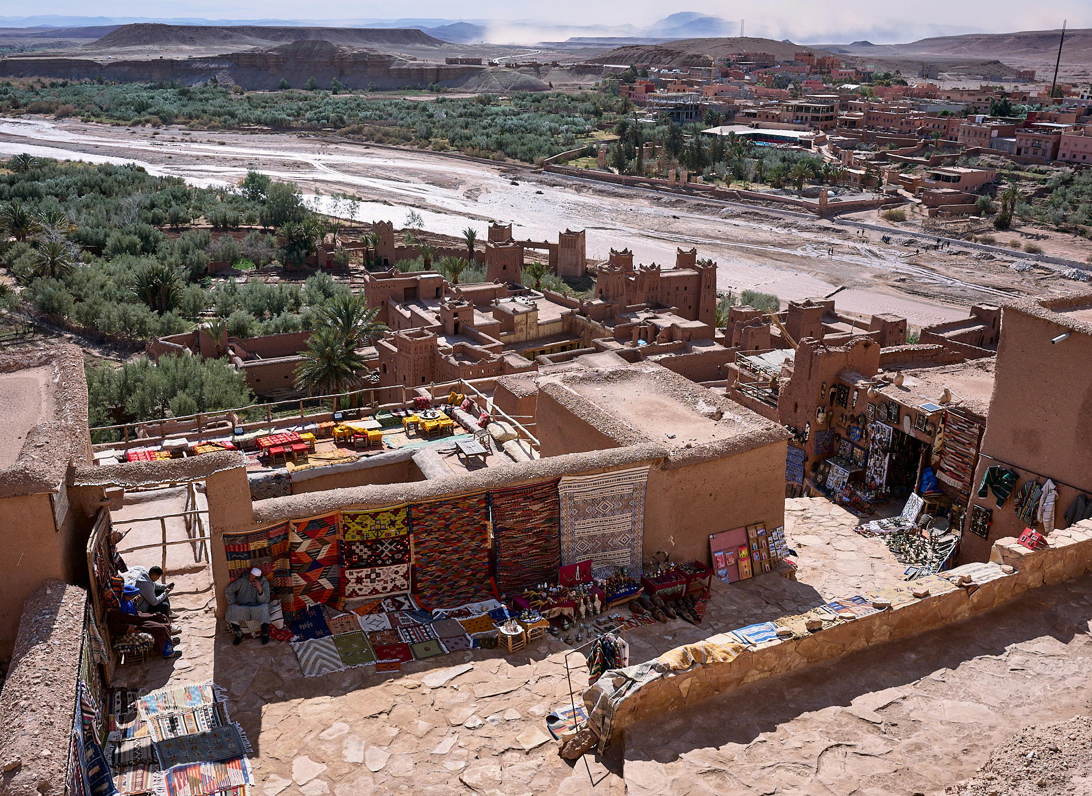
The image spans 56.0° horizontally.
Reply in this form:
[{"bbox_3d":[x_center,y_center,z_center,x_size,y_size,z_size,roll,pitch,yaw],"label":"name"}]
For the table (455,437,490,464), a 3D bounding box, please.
[{"bbox_3d":[-1.996,1.472,27.511,0.570,0.310,0.950,-7,20,-19],"label":"table"}]

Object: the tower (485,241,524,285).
[{"bbox_3d":[-7.807,-24.508,191.782,5.220,9.200,5.220,-7,21,-19],"label":"tower"}]

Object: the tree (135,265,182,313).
[{"bbox_3d":[-57.727,-16.098,153.200,7.480,7.960,7.480,0,19,0],"label":"tree"}]

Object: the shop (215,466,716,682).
[{"bbox_3d":[-1.302,2.789,17.668,8.600,2.300,2.200,-4,20,-11],"label":"shop"}]

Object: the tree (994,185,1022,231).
[{"bbox_3d":[100.076,-41.184,222.602,6.040,9.650,6.040,0,19,0],"label":"tree"}]

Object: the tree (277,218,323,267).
[{"bbox_3d":[-45.455,-28.562,189.799,8.410,9.360,8.410,0,19,0],"label":"tree"}]

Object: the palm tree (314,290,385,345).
[{"bbox_3d":[-18.955,-4.470,101.114,6.830,12.440,6.830,0,19,0],"label":"palm tree"}]

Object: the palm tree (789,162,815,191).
[{"bbox_3d":[72.477,-62.551,290.236,6.580,7.540,6.580,0,20,0],"label":"palm tree"}]

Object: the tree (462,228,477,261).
[{"bbox_3d":[-14.105,-27.957,190.889,2.760,7.500,2.760,0,19,0],"label":"tree"}]

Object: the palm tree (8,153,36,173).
[{"bbox_3d":[-165.679,-73.778,324.536,7.360,7.240,7.360,0,20,0],"label":"palm tree"}]

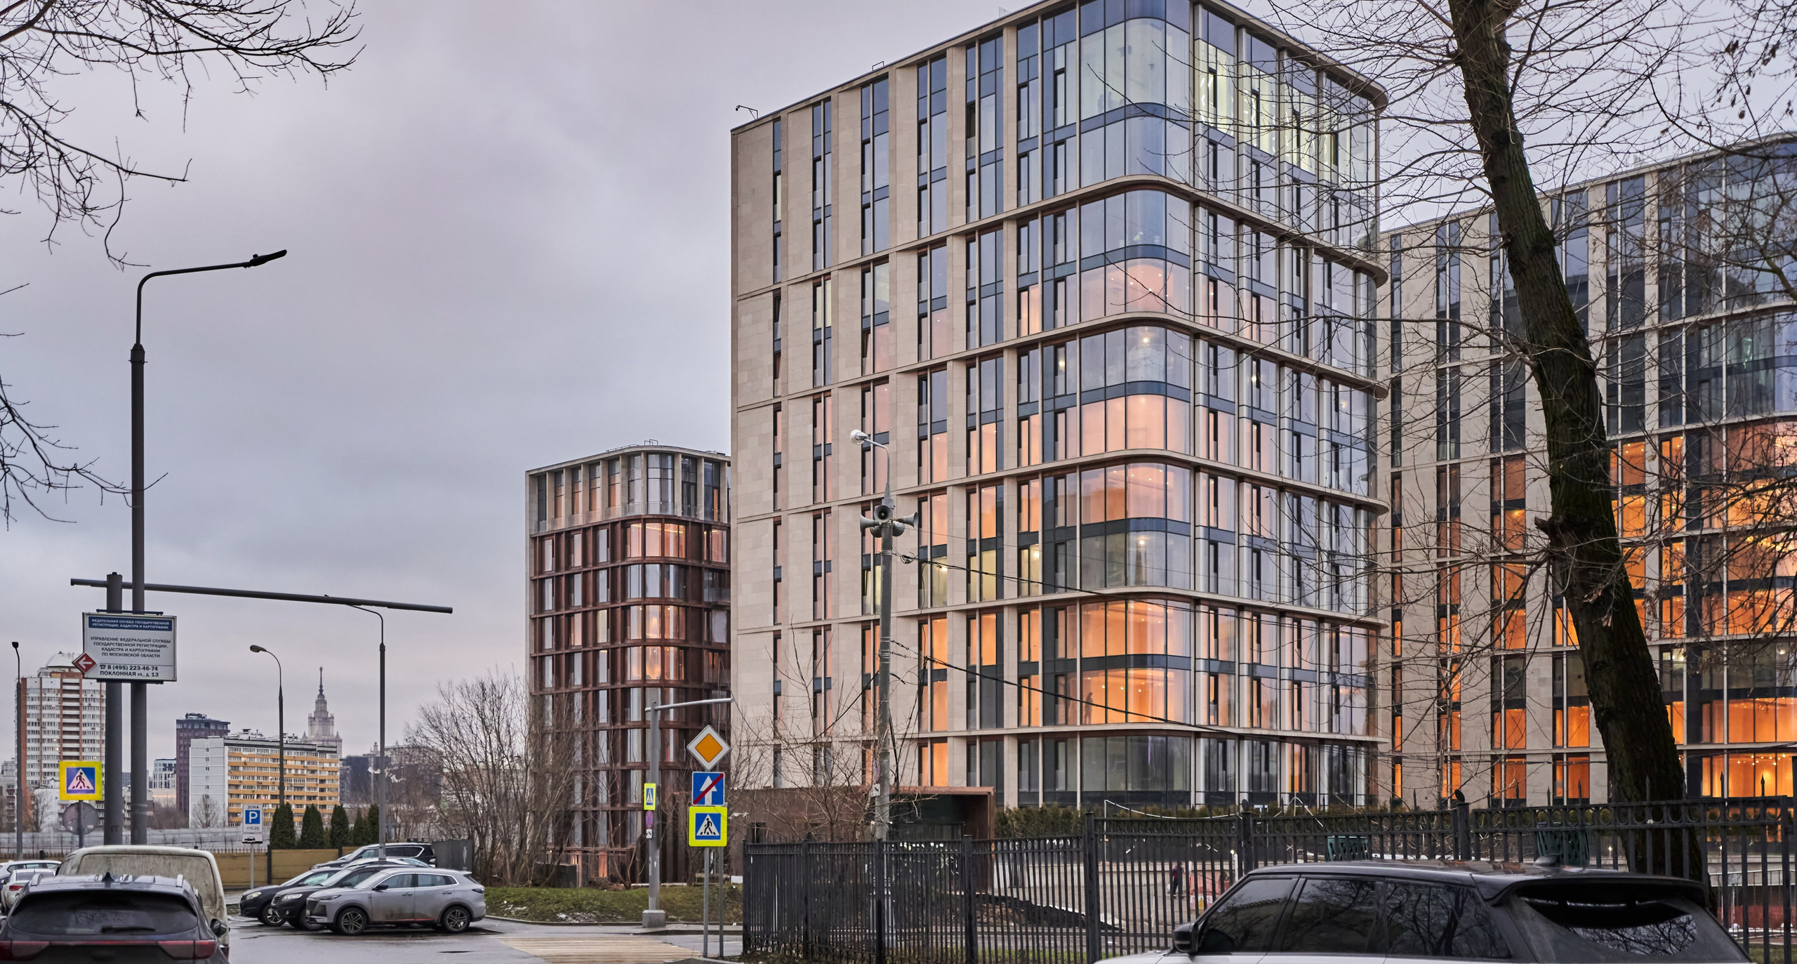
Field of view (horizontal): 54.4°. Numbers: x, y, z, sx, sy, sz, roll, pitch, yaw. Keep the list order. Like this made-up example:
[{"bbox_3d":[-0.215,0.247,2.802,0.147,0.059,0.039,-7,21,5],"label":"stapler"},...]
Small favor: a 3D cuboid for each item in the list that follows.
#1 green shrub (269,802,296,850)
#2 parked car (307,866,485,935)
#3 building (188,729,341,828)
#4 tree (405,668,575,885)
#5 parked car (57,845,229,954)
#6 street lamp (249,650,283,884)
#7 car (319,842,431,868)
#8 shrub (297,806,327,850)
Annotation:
[{"bbox_3d":[-28.917,16.923,82.000,1.350,3.600,1.350,0,-6,0],"label":"green shrub"},{"bbox_3d":[-13.050,10.950,45.400,4.500,1.650,1.870,3,-7,-27],"label":"parked car"},{"bbox_3d":[-200.500,97.900,556.000,12.500,30.000,62.000,-1,-6,13],"label":"building"},{"bbox_3d":[-14.500,10.430,62.000,6.000,7.700,5.500,0,-6,0],"label":"tree"},{"bbox_3d":[-10.350,5.980,23.600,1.880,1.930,4.800,3,-7,-28],"label":"parked car"},{"bbox_3d":[-30.706,13.754,85.000,1.650,11.700,0.450,2,-6,-14],"label":"street lamp"},{"bbox_3d":[-20.357,14.935,68.000,5.000,1.880,1.980,3,-7,-23],"label":"car"},{"bbox_3d":[-27.513,16.923,82.000,1.400,3.600,1.400,0,-6,0],"label":"shrub"}]

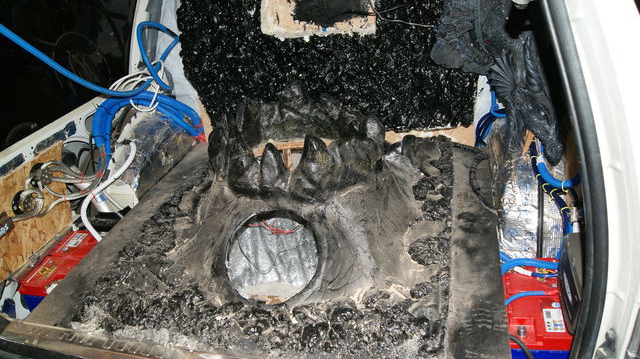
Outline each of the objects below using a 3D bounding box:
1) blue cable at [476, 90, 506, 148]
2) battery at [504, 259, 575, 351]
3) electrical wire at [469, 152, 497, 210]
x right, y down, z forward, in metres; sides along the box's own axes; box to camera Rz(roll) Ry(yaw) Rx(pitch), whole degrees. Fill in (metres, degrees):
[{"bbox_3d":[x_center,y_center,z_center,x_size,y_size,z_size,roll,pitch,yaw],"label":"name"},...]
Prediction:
[{"bbox_3d":[0.682,-0.244,1.920,0.130,0.230,0.120,1,31,15],"label":"blue cable"},{"bbox_3d":[0.552,0.370,1.263,0.175,0.190,0.280,1,31,15],"label":"battery"},{"bbox_3d":[0.535,-0.002,1.596,0.085,0.030,0.380,1,31,15],"label":"electrical wire"}]

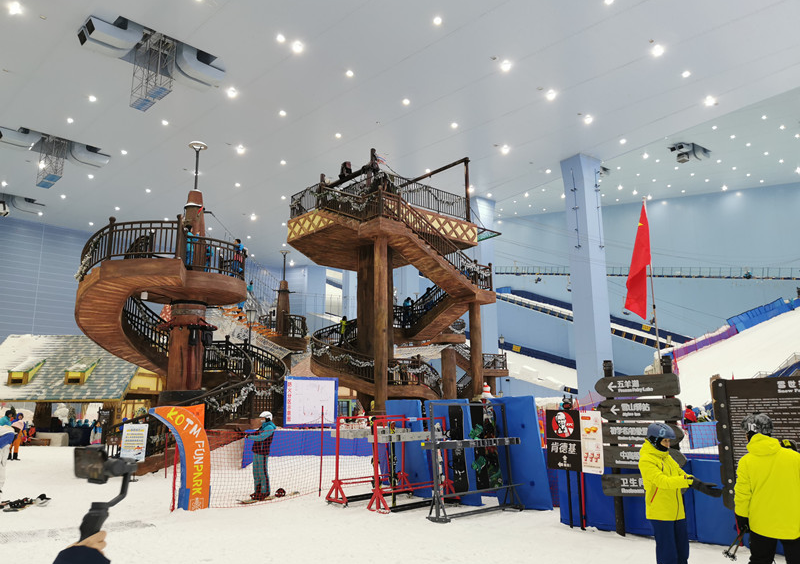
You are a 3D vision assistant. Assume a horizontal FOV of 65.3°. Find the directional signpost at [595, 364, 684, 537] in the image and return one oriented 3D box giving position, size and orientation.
[{"bbox_3d":[3.363,2.275,8.694,0.200,2.430,1.100,11,-17,-44],"label":"directional signpost"}]

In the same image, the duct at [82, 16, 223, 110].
[{"bbox_3d":[-11.485,-9.368,29.398,6.100,3.200,3.500,11,-17,-44],"label":"duct"}]

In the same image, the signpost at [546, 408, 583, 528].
[{"bbox_3d":[2.527,2.802,9.456,0.080,1.730,0.580,11,-17,-44],"label":"signpost"}]

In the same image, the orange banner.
[{"bbox_3d":[-3.994,3.185,11.389,1.120,1.860,0.250,10,-16,-39],"label":"orange banner"}]

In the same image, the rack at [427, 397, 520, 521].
[{"bbox_3d":[1.321,2.998,10.639,2.300,1.800,0.500,11,-17,-43],"label":"rack"}]

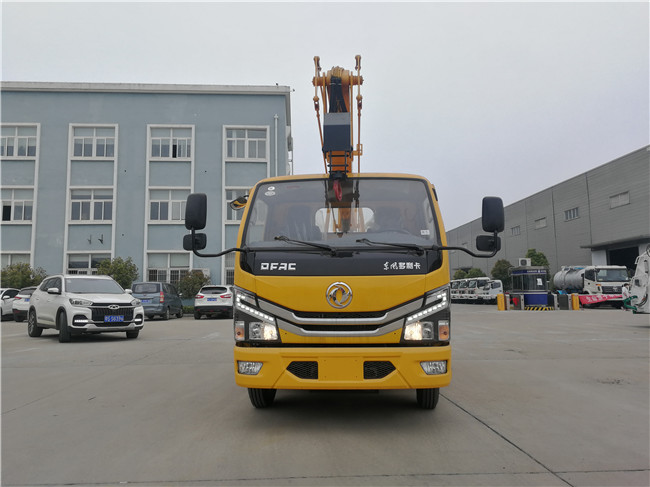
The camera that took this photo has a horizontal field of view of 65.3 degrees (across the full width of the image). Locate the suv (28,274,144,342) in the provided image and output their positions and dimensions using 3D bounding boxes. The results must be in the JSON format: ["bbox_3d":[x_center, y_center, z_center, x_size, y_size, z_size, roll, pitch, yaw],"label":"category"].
[{"bbox_3d":[-6.660,1.710,13.886,1.880,1.740,4.700,5,-8,-43],"label":"suv"}]

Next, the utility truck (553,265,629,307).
[{"bbox_3d":[18.760,3.179,36.041,2.200,2.850,6.600,-1,-6,-1],"label":"utility truck"}]

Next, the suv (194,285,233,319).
[{"bbox_3d":[-5.622,3.130,27.028,1.810,1.650,4.450,0,-6,-3],"label":"suv"}]

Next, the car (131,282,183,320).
[{"bbox_3d":[-8.813,3.075,27.038,1.670,1.840,4.450,0,-6,-3],"label":"car"}]

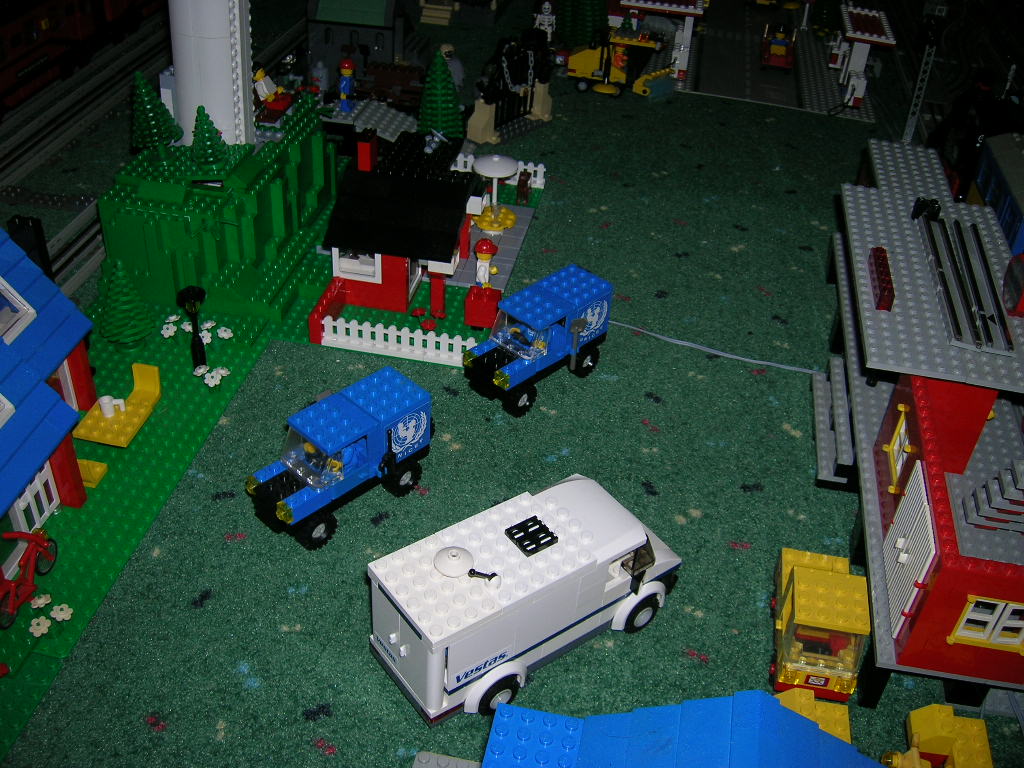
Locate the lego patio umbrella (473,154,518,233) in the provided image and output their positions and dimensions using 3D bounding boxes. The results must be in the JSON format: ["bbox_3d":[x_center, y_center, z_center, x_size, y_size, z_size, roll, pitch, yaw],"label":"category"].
[{"bbox_3d":[-0.012,-0.137,0.720,0.033,0.059,0.033,4,37,0],"label":"lego patio umbrella"}]

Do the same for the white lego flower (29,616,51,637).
[{"bbox_3d":[-0.216,0.111,0.461,0.010,0.004,0.010,0,52,0],"label":"white lego flower"}]

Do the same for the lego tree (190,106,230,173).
[{"bbox_3d":[-0.195,-0.158,0.645,0.024,0.042,0.024,3,35,12],"label":"lego tree"}]

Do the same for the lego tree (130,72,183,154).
[{"bbox_3d":[-0.240,-0.180,0.672,0.037,0.060,0.037,3,35,12],"label":"lego tree"}]

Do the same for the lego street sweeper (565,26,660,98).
[{"bbox_3d":[0.106,-0.316,0.989,0.098,0.059,0.038,10,37,8],"label":"lego street sweeper"}]

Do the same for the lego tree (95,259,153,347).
[{"bbox_3d":[-0.227,-0.047,0.587,0.034,0.059,0.034,4,37,0],"label":"lego tree"}]

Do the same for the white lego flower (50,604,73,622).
[{"bbox_3d":[-0.207,0.105,0.462,0.010,0.004,0.010,21,38,-2],"label":"white lego flower"}]

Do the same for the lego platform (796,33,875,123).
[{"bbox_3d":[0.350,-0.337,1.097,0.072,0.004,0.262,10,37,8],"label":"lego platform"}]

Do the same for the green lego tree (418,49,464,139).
[{"bbox_3d":[-0.059,-0.236,0.831,0.038,0.084,0.038,3,37,-2],"label":"green lego tree"}]

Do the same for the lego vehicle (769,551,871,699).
[{"bbox_3d":[0.134,0.098,0.439,0.034,0.042,0.073,9,37,7],"label":"lego vehicle"}]

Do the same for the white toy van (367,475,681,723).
[{"bbox_3d":[0.009,0.087,0.440,0.139,0.067,0.056,-21,44,-30],"label":"white toy van"}]

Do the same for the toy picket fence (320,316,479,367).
[{"bbox_3d":[-0.068,-0.026,0.606,0.097,0.020,0.008,9,37,7],"label":"toy picket fence"}]

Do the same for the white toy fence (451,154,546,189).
[{"bbox_3d":[-0.016,-0.170,0.794,0.086,0.018,0.008,9,37,7],"label":"white toy fence"}]

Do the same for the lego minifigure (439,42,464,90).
[{"bbox_3d":[-0.058,-0.308,0.976,0.025,0.043,0.016,-13,40,-22],"label":"lego minifigure"}]

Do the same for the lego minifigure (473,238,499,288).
[{"bbox_3d":[-0.018,-0.074,0.646,0.015,0.042,0.024,9,37,7],"label":"lego minifigure"}]

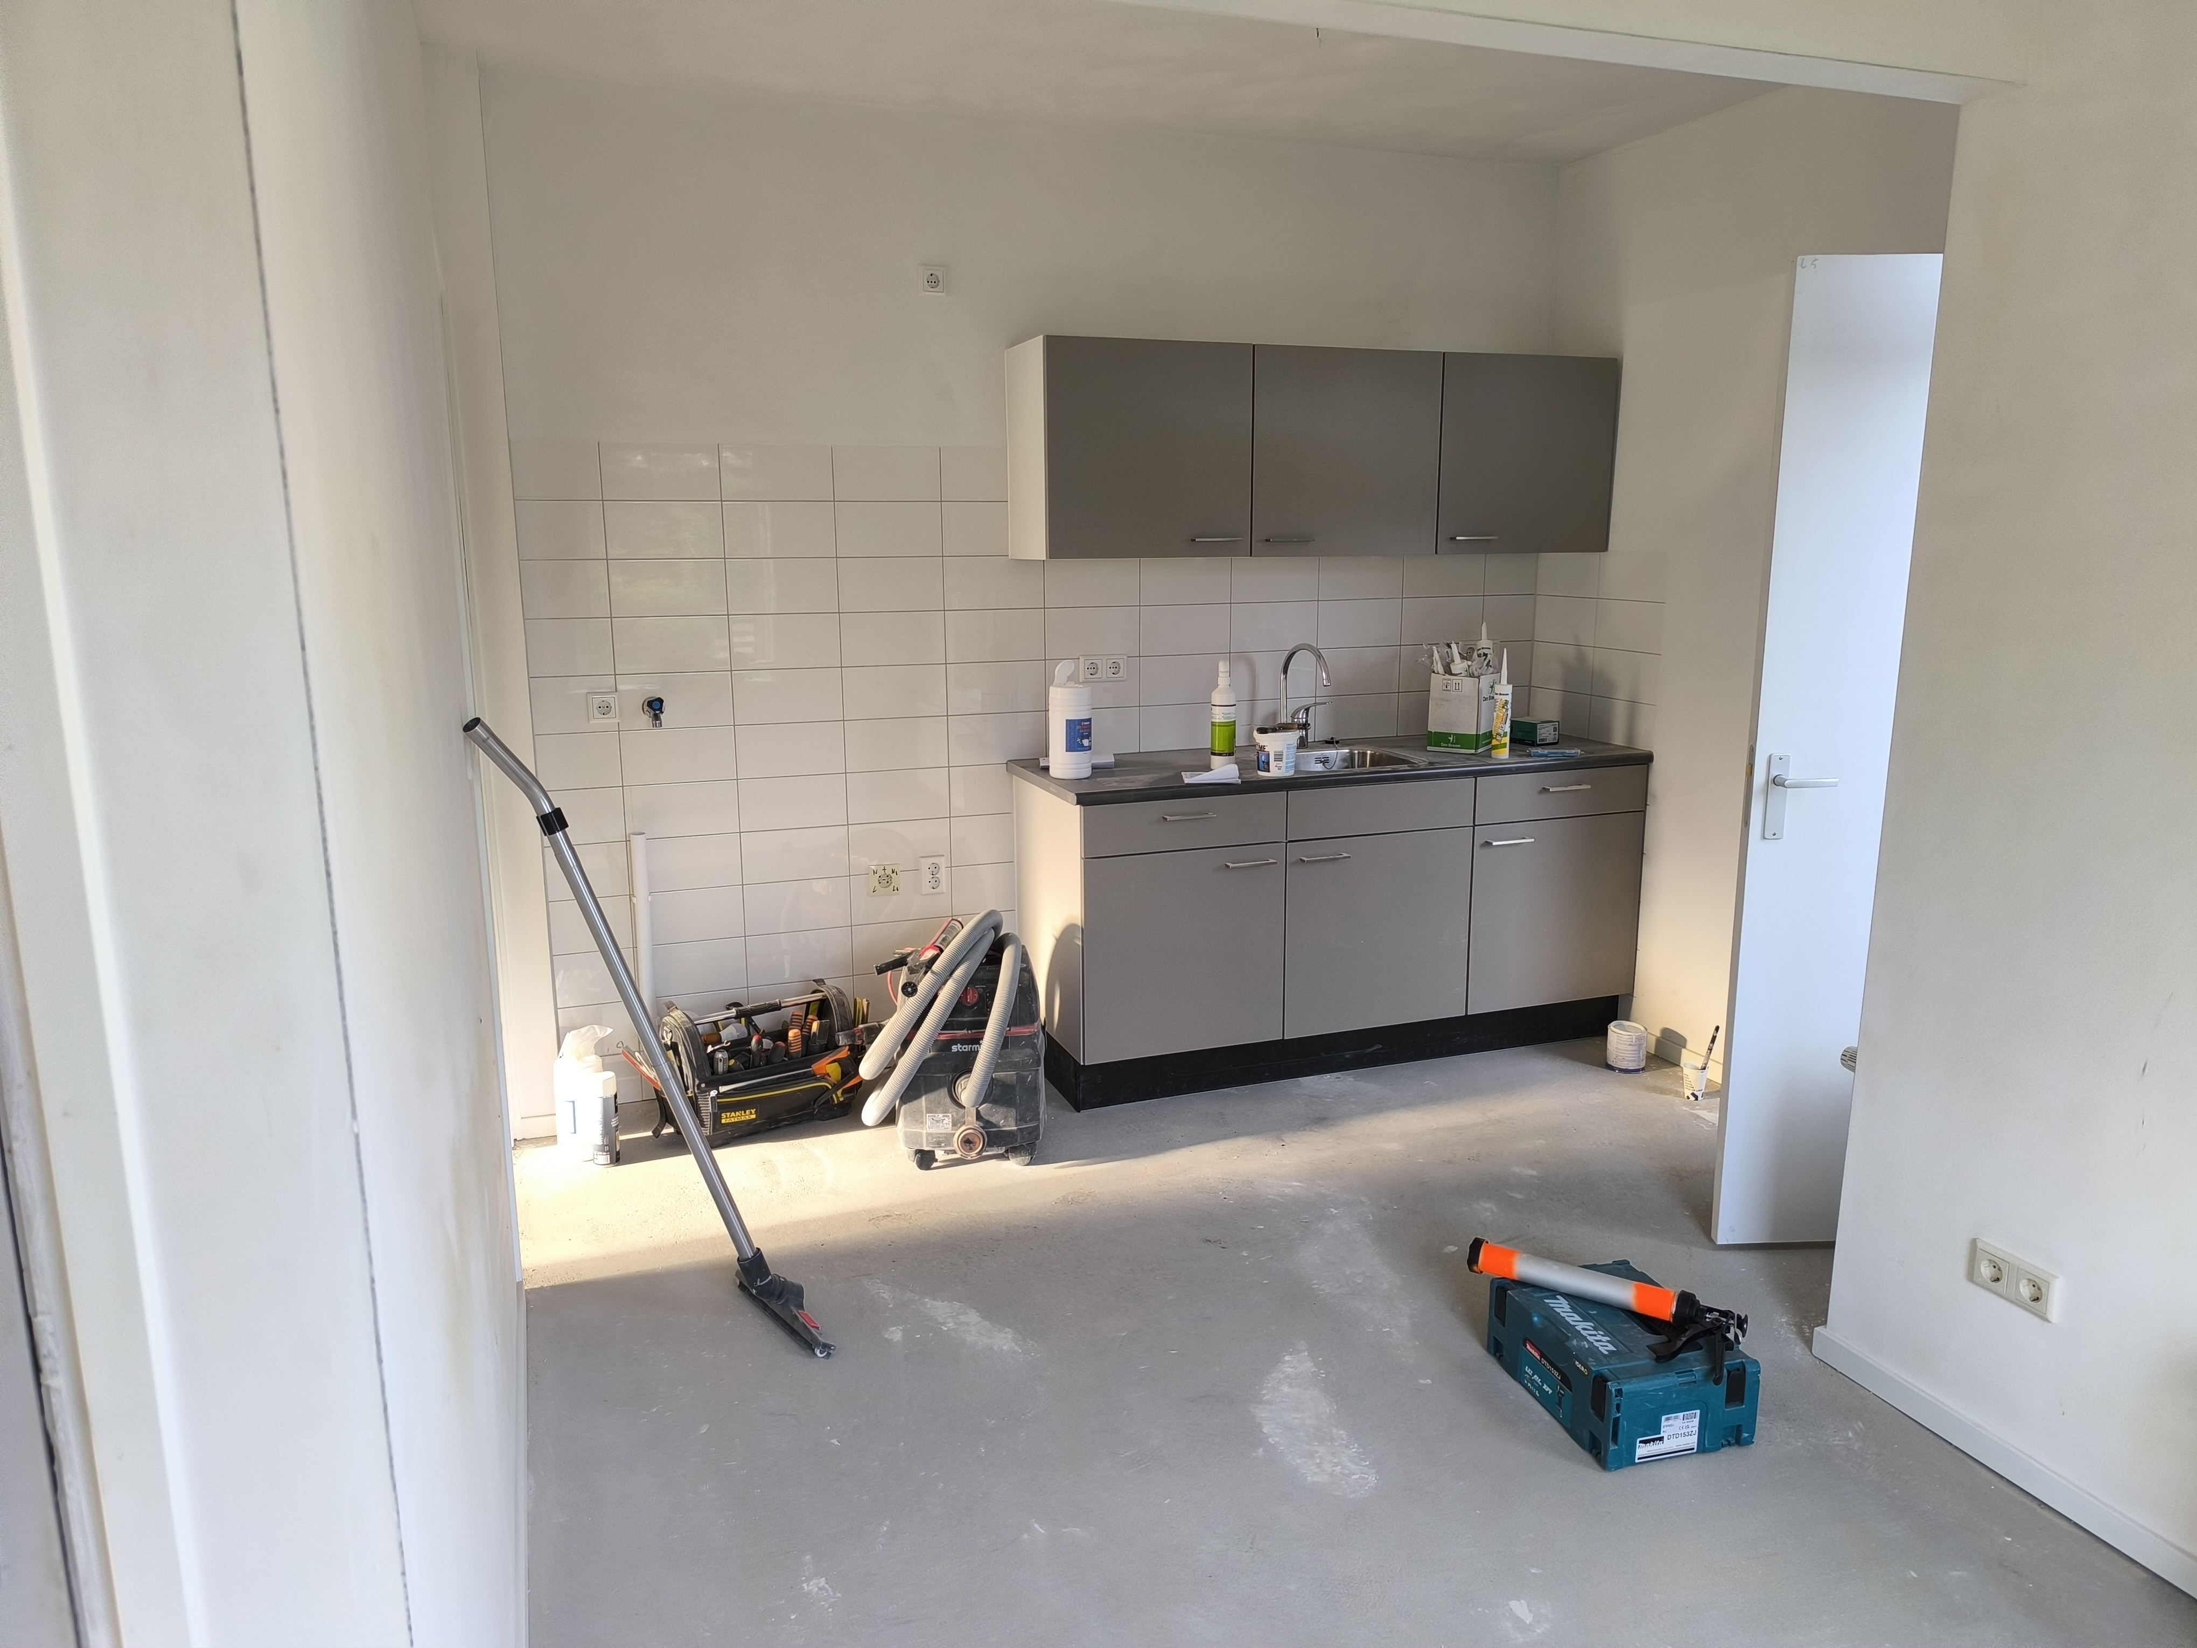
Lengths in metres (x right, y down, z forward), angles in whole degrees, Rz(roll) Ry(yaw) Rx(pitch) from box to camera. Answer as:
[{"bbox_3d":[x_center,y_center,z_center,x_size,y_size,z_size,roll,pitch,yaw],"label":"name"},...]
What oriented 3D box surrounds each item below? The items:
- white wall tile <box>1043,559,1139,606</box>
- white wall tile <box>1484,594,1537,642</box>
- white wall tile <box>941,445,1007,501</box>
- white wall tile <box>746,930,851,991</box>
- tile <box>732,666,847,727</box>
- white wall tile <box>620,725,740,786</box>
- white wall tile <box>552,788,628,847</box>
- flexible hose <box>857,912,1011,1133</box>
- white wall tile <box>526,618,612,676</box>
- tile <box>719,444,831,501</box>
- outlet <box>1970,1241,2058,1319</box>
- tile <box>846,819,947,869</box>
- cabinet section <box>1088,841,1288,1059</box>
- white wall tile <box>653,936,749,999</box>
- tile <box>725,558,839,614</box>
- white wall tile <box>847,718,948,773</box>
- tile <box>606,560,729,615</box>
[{"bbox_3d":[-0.017,-0.720,4.312,0.299,0.148,0.010,-5,13,-20],"label":"white wall tile"},{"bbox_3d":[1.354,-0.673,4.821,0.205,0.148,0.010,-4,12,-20],"label":"white wall tile"},{"bbox_3d":[-0.299,-0.986,4.128,0.298,0.148,0.010,-5,12,-20],"label":"white wall tile"},{"bbox_3d":[-0.862,0.381,4.223,0.299,0.148,0.010,-5,13,-20],"label":"white wall tile"},{"bbox_3d":[-0.861,-0.355,4.056,0.299,0.149,0.010,-4,12,-20],"label":"tile"},{"bbox_3d":[-1.142,-0.187,3.986,0.298,0.148,0.010,-4,12,-20],"label":"white wall tile"},{"bbox_3d":[-1.382,-0.021,3.929,0.210,0.148,0.010,-4,12,-20],"label":"white wall tile"},{"bbox_3d":[-0.416,0.487,3.667,0.370,0.500,0.320,-2,12,-7],"label":"flexible hose"},{"bbox_3d":[-1.378,-0.459,3.819,0.209,0.148,0.010,-4,12,-20],"label":"white wall tile"},{"bbox_3d":[-0.861,-0.941,3.922,0.298,0.148,0.010,-4,12,-20],"label":"tile"},{"bbox_3d":[1.495,0.749,2.394,0.014,0.081,0.153,-4,12,-20],"label":"outlet"},{"bbox_3d":[-0.576,0.066,4.245,0.299,0.149,0.010,-4,12,-20],"label":"tile"},{"bbox_3d":[0.157,0.306,4.161,0.591,0.568,0.478,-4,12,-20],"label":"cabinet section"},{"bbox_3d":[-1.134,0.404,4.086,0.298,0.148,0.010,-5,12,-20],"label":"white wall tile"},{"bbox_3d":[-0.859,-0.647,3.982,0.298,0.148,0.010,-5,12,-20],"label":"tile"},{"bbox_3d":[-0.582,-0.232,4.201,0.299,0.148,0.010,-5,13,-20],"label":"white wall tile"},{"bbox_3d":[-1.139,-0.624,3.872,0.297,0.147,0.010,-4,12,-20],"label":"tile"}]

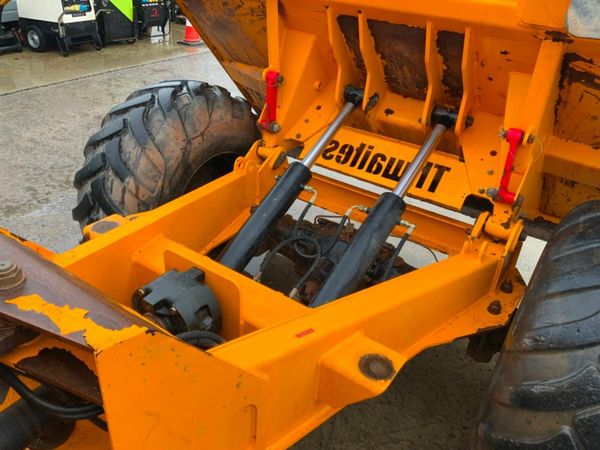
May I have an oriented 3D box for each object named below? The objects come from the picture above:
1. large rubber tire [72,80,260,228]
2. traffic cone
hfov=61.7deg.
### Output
[{"bbox_3d":[-0.563,-0.144,2.514,0.415,1.080,1.080,21,33,26],"label":"large rubber tire"},{"bbox_3d":[-1.979,-3.749,9.219,0.410,0.750,0.410,22,33,27],"label":"traffic cone"}]

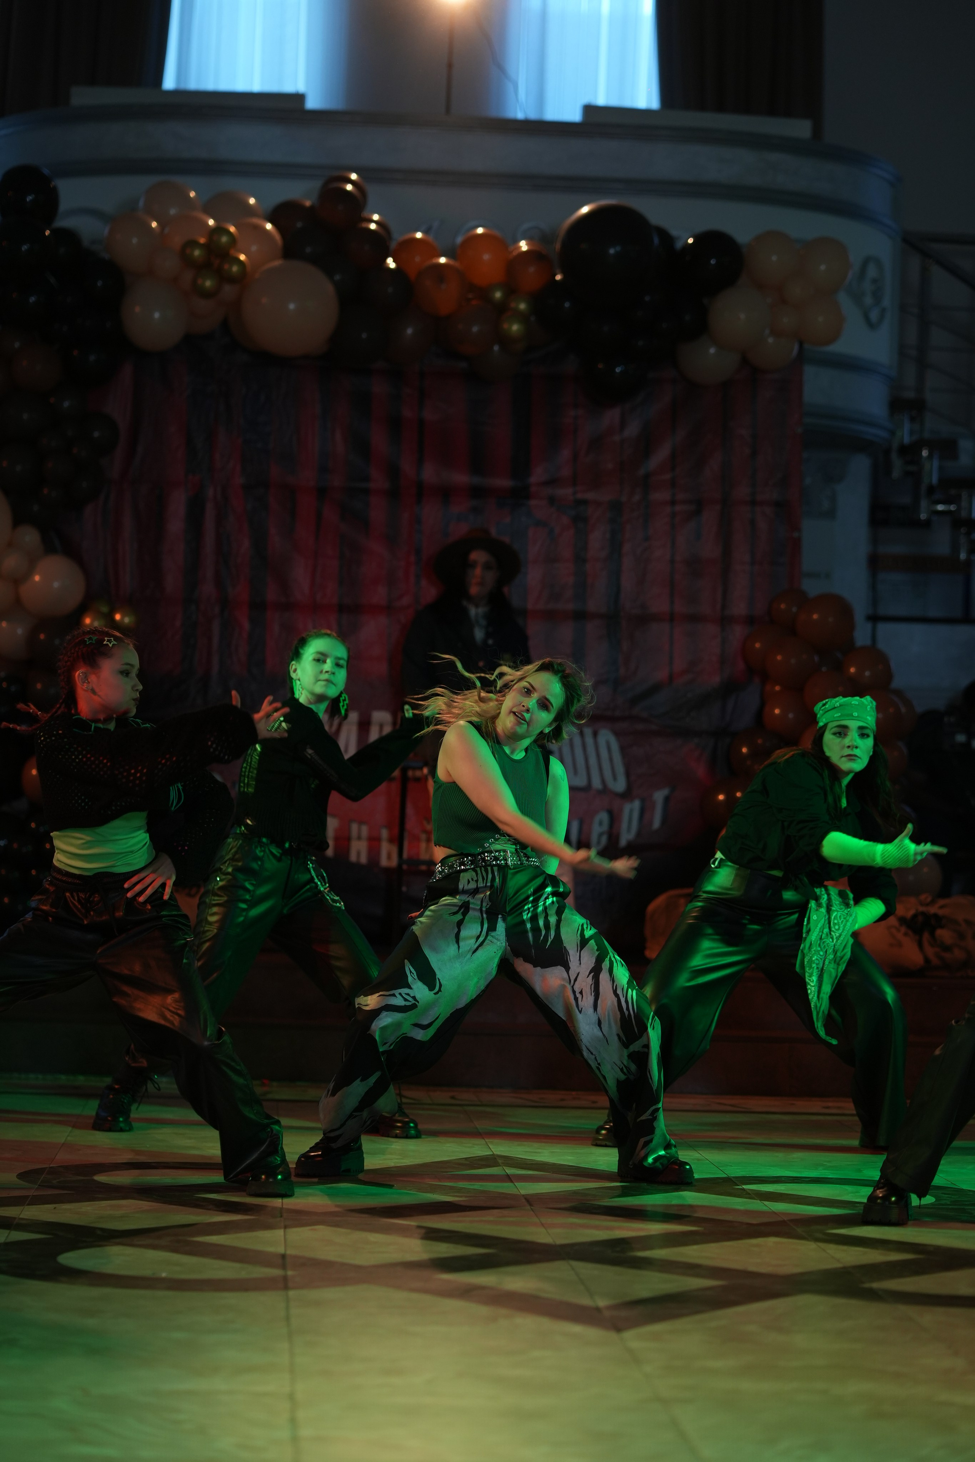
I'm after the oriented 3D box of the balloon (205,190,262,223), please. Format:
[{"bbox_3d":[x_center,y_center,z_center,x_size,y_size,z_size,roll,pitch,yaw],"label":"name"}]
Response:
[{"bbox_3d":[-0.995,-2.015,13.600,0.239,0.248,0.239,2,-1,0],"label":"balloon"}]

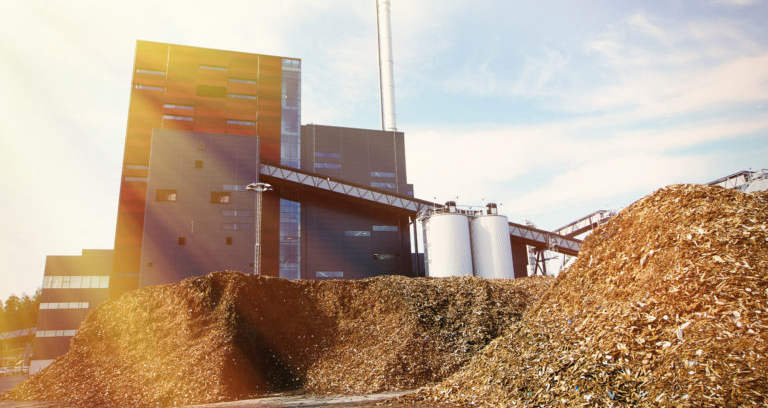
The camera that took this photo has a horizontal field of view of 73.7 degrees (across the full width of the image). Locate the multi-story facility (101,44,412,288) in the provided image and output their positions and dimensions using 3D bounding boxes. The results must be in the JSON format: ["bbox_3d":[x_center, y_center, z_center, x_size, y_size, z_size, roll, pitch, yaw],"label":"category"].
[{"bbox_3d":[-19.042,1.491,88.308,44.432,49.947,30.000,2,-17,-16],"label":"multi-story facility"}]

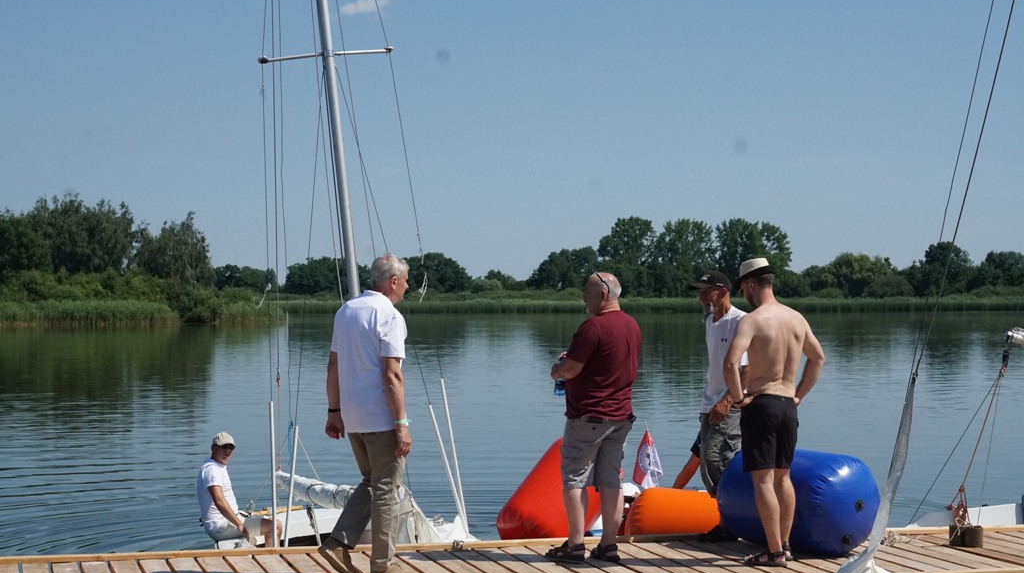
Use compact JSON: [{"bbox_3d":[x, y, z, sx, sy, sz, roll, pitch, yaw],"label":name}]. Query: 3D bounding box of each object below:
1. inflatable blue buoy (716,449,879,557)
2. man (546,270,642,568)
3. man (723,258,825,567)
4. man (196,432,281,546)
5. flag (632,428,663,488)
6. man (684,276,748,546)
[{"bbox_3d":[1.806,1.356,13.498,0.610,0.610,0.850,0,0,-43],"label":"inflatable blue buoy"},{"bbox_3d":[0.504,0.789,13.039,0.540,1.740,0.500,0,0,-43],"label":"man"},{"bbox_3d":[1.577,0.751,12.868,0.600,1.815,0.420,0,0,-28],"label":"man"},{"bbox_3d":[-2.125,1.667,16.700,0.600,1.080,0.500,0,0,18],"label":"man"},{"bbox_3d":[0.965,1.225,15.200,0.210,0.440,0.120,0,0,0],"label":"flag"},{"bbox_3d":[1.364,0.783,14.024,0.420,1.760,0.500,0,0,-40],"label":"man"}]

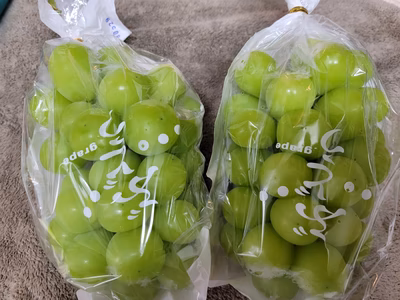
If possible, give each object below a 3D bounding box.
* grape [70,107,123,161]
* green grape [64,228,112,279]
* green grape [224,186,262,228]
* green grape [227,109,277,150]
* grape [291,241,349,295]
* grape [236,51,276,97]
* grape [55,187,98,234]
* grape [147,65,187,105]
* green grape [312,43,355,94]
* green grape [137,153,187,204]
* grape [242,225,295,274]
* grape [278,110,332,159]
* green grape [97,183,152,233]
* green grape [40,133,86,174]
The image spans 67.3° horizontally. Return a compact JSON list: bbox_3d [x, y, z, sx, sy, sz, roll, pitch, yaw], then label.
[{"bbox_3d":[-0.061,-0.009,0.175,0.032,0.031,0.030,0,70,0],"label":"grape"},{"bbox_3d":[-0.063,0.059,0.172,0.029,0.029,0.029,0,67,0],"label":"green grape"},{"bbox_3d":[0.029,0.038,0.197,0.029,0.029,0.029,0,67,0],"label":"green grape"},{"bbox_3d":[0.033,-0.013,0.188,0.029,0.029,0.026,0,70,0],"label":"green grape"},{"bbox_3d":[0.067,0.066,0.168,0.030,0.030,0.030,0,70,0],"label":"grape"},{"bbox_3d":[0.036,-0.049,0.194,0.028,0.029,0.030,0,70,0],"label":"grape"},{"bbox_3d":[-0.072,0.034,0.178,0.028,0.029,0.030,0,70,0],"label":"grape"},{"bbox_3d":[-0.021,-0.041,0.199,0.026,0.029,0.030,0,70,0],"label":"grape"},{"bbox_3d":[0.084,-0.050,0.187,0.027,0.029,0.030,0,67,0],"label":"green grape"},{"bbox_3d":[-0.022,0.017,0.175,0.029,0.030,0.029,0,67,0],"label":"green grape"},{"bbox_3d":[0.040,0.058,0.175,0.030,0.030,0.029,0,70,0],"label":"grape"},{"bbox_3d":[0.060,-0.009,0.175,0.030,0.030,0.029,0,67,0],"label":"grape"},{"bbox_3d":[-0.043,0.032,0.169,0.030,0.029,0.029,0,70,0],"label":"green grape"},{"bbox_3d":[-0.092,0.002,0.203,0.030,0.029,0.029,0,70,0],"label":"green grape"}]

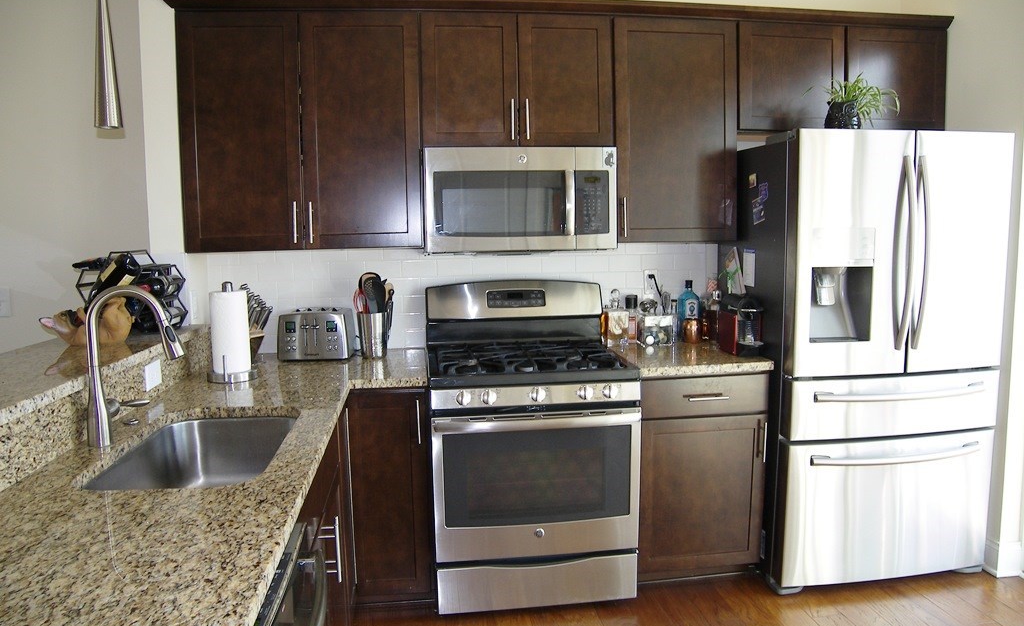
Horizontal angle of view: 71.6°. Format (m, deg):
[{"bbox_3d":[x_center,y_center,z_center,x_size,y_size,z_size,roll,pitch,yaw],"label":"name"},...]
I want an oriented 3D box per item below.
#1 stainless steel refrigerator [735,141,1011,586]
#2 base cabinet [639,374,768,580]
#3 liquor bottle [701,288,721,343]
[{"bbox_3d":[1.414,0.168,2.947,0.908,1.775,0.770,-2,7,-7],"label":"stainless steel refrigerator"},{"bbox_3d":[0.689,0.622,3.019,0.525,0.880,0.627,-2,7,-7],"label":"base cabinet"},{"bbox_3d":[0.909,0.010,3.239,0.082,0.229,0.075,-2,7,-7],"label":"liquor bottle"}]

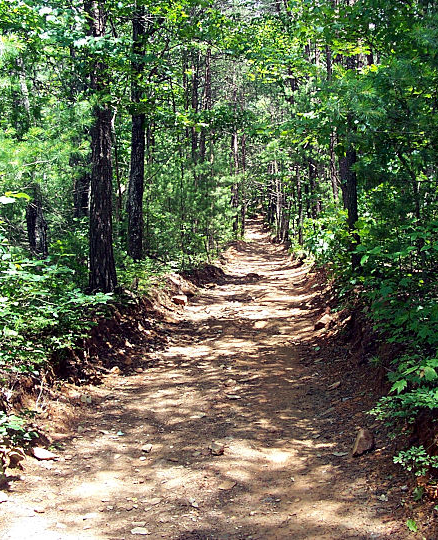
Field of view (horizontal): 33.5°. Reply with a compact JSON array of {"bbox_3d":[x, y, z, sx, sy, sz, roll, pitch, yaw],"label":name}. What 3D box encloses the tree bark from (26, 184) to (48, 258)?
[{"bbox_3d":[-3.008,-0.799,12.000,0.320,1.300,0.320,-1,3,0],"label":"tree bark"}]

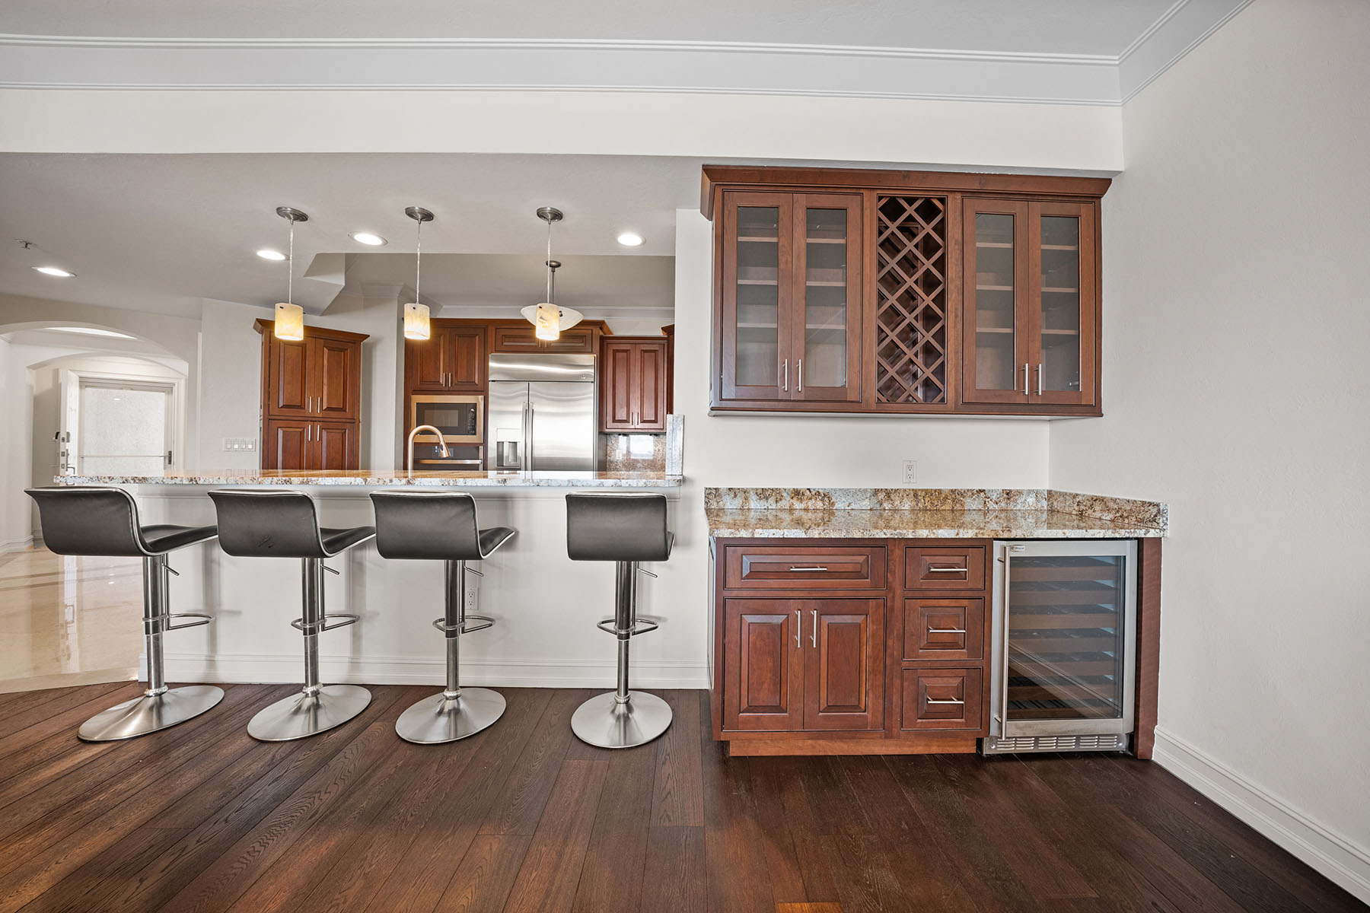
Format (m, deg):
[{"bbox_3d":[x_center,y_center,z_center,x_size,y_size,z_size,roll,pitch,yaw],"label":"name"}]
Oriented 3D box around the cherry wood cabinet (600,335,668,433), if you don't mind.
[{"bbox_3d":[-0.541,-0.766,5.000,0.713,1.014,0.340,1,1,1],"label":"cherry wood cabinet"}]

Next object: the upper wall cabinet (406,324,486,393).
[{"bbox_3d":[-2.333,-0.974,4.790,0.819,0.693,0.620,1,1,1],"label":"upper wall cabinet"}]

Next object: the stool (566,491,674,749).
[{"bbox_3d":[-0.292,0.696,2.141,0.455,1.090,0.500,1,1,1],"label":"stool"}]

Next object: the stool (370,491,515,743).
[{"bbox_3d":[-1.107,0.689,2.156,0.455,1.090,0.500,1,1,1],"label":"stool"}]

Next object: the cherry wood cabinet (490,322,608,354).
[{"bbox_3d":[-1.350,-1.168,4.790,1.137,0.320,0.640,1,1,1],"label":"cherry wood cabinet"}]

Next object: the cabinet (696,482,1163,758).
[{"bbox_3d":[1.029,0.725,2.155,1.840,1.055,0.580,1,1,1],"label":"cabinet"}]

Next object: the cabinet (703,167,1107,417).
[{"bbox_3d":[0.990,-0.735,2.240,1.810,1.080,0.390,1,1,1],"label":"cabinet"}]

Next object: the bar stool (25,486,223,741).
[{"bbox_3d":[-2.525,0.676,2.163,0.455,1.090,0.500,1,1,1],"label":"bar stool"}]

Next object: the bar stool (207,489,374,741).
[{"bbox_3d":[-1.786,0.682,2.164,0.455,1.090,0.500,1,1,1],"label":"bar stool"}]

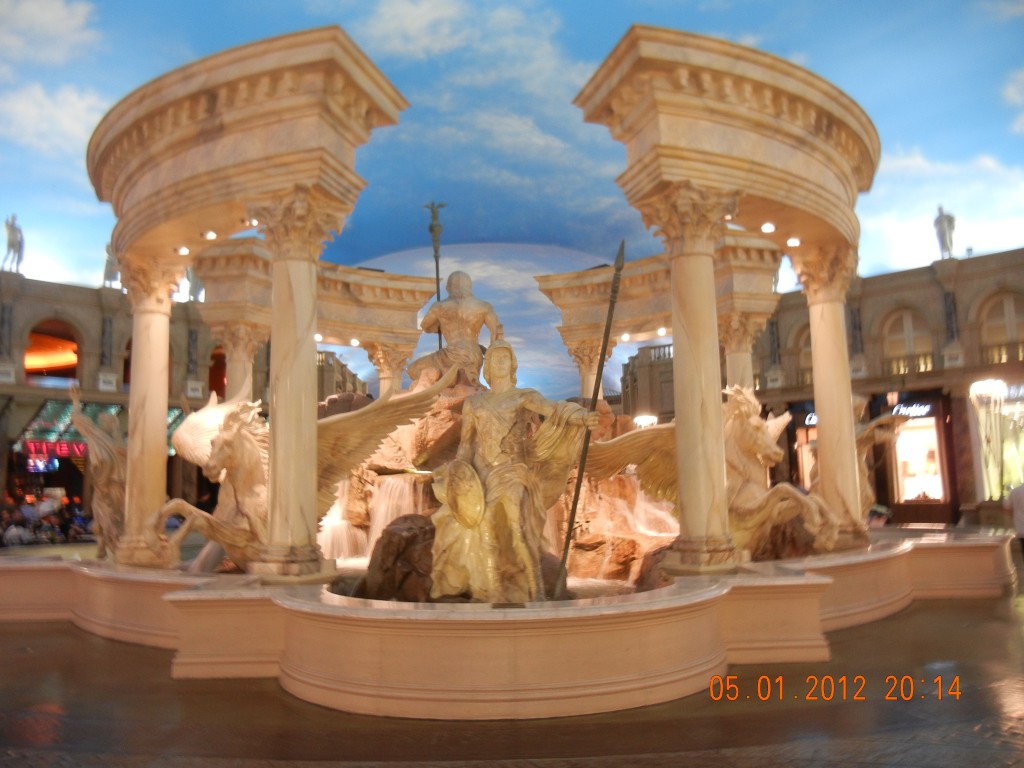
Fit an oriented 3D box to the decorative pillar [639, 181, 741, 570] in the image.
[{"bbox_3d":[2.133,-0.118,10.213,0.825,4.275,0.825,2,-8,-26],"label":"decorative pillar"}]

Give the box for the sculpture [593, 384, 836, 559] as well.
[{"bbox_3d":[2.724,1.191,11.787,3.150,2.175,3.300,-8,-10,43],"label":"sculpture"}]

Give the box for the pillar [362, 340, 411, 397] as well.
[{"bbox_3d":[-2.731,1.224,19.893,0.825,4.275,0.825,2,-8,-26],"label":"pillar"}]

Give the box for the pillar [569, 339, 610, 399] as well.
[{"bbox_3d":[1.875,1.145,20.024,0.825,4.275,0.825,-4,-8,23],"label":"pillar"}]

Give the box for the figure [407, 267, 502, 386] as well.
[{"bbox_3d":[-0.996,-0.851,15.386,1.620,2.288,1.500,1,-8,-17],"label":"figure"}]

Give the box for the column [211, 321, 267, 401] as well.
[{"bbox_3d":[-5.304,0.932,17.196,0.825,4.275,0.825,-4,-8,23],"label":"column"}]

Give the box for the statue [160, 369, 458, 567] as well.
[{"bbox_3d":[-3.055,1.171,11.584,3.600,2.400,3.150,-8,-10,43],"label":"statue"}]

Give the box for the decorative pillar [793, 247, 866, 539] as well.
[{"bbox_3d":[4.707,0.174,12.909,0.825,4.275,0.825,-4,-8,23],"label":"decorative pillar"}]

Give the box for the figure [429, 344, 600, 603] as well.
[{"bbox_3d":[0.003,0.717,7.923,1.395,2.285,1.275,-1,-7,-2],"label":"figure"}]

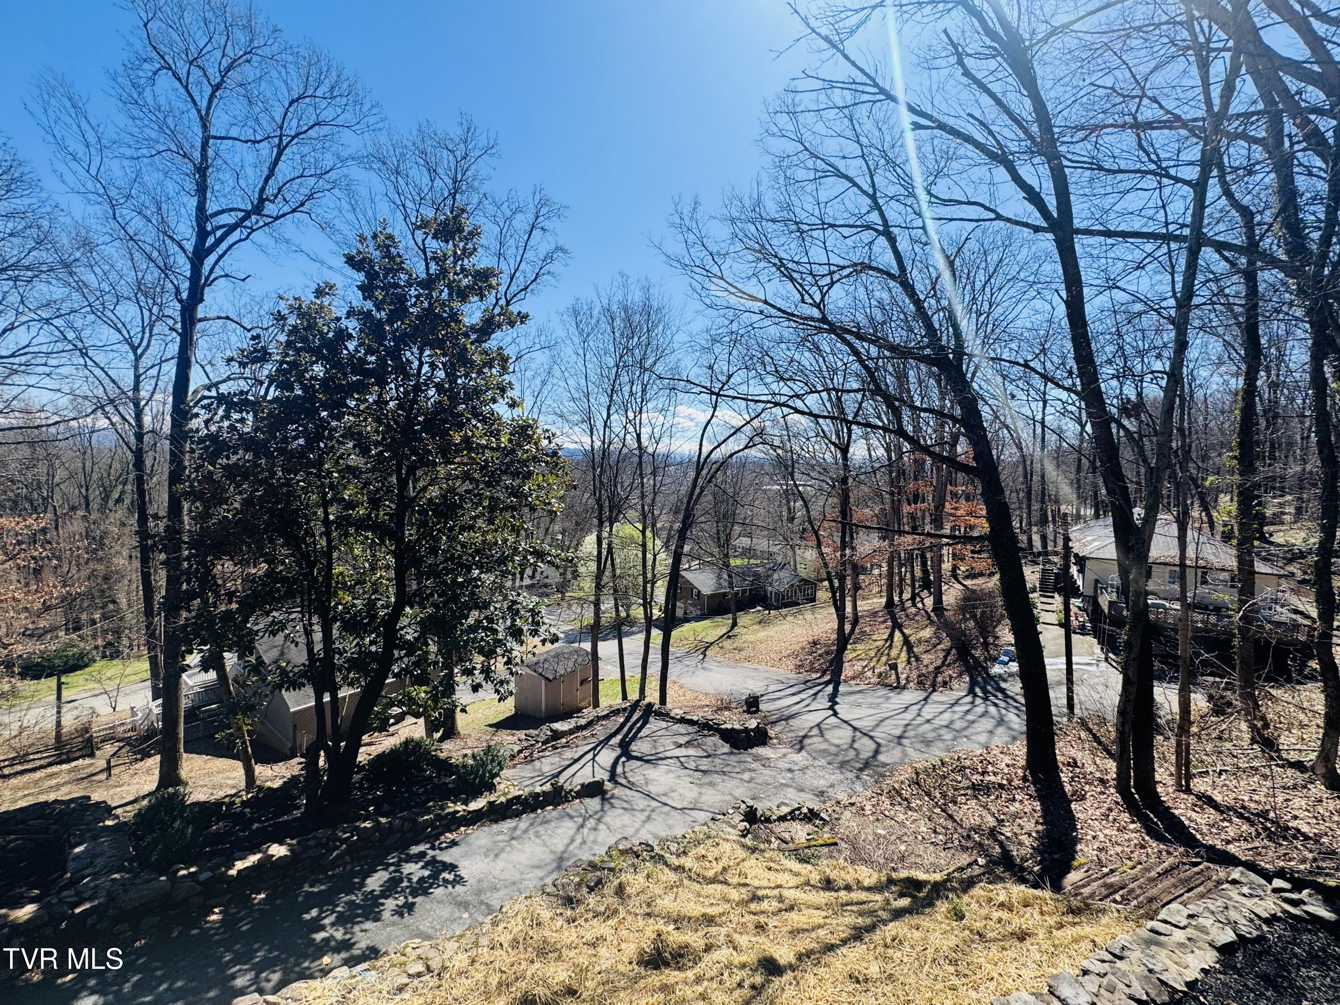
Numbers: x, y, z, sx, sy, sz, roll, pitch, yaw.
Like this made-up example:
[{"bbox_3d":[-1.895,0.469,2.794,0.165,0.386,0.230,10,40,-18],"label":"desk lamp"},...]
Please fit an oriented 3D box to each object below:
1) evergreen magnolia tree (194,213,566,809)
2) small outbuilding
[{"bbox_3d":[-6.650,0.420,12.800,8.100,14.000,7.700,0,4,0],"label":"evergreen magnolia tree"},{"bbox_3d":[-5.437,8.419,25.972,2.410,2.247,3.727,2,5,29],"label":"small outbuilding"}]

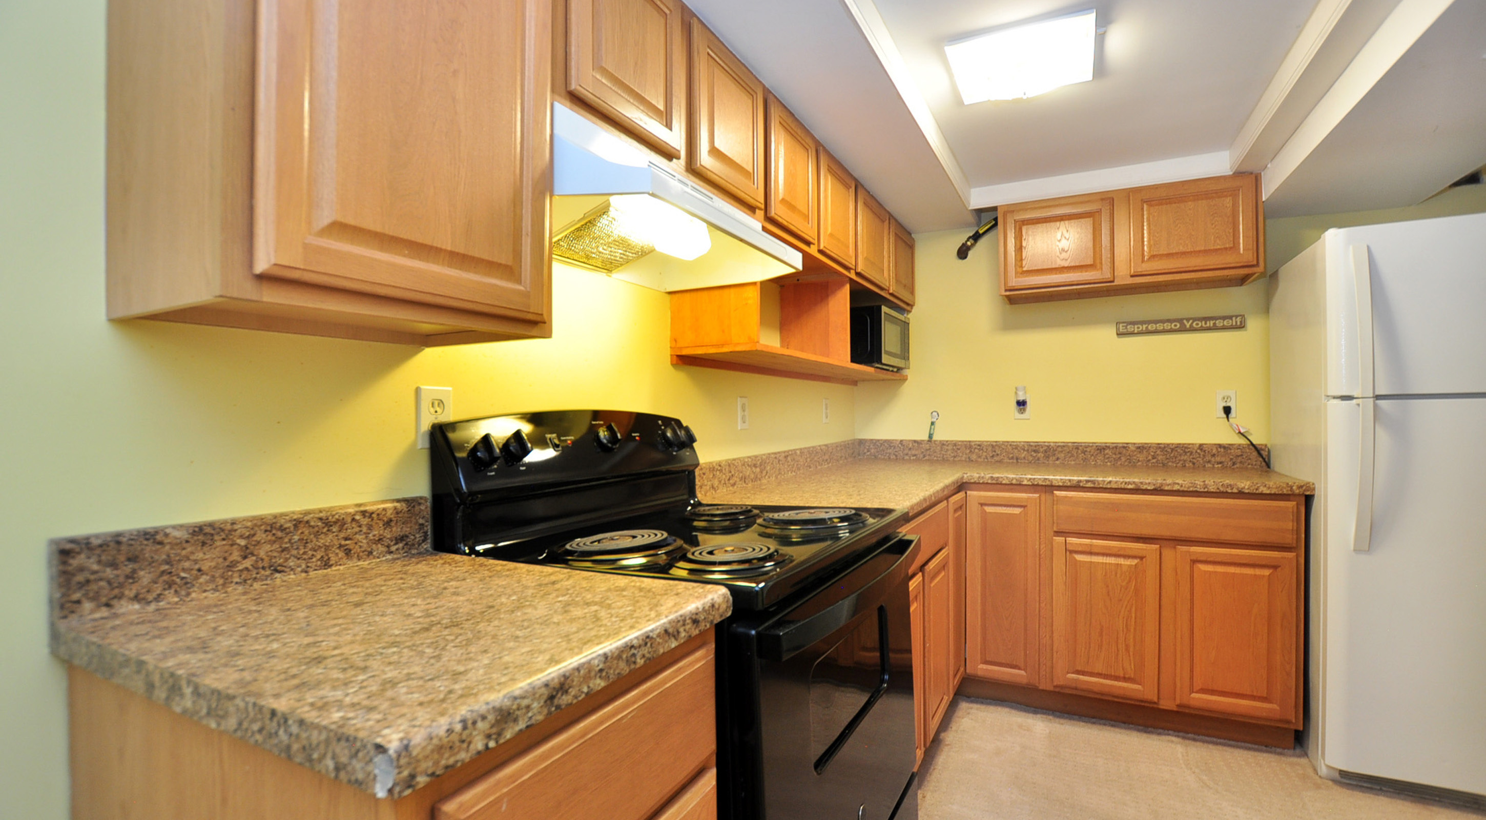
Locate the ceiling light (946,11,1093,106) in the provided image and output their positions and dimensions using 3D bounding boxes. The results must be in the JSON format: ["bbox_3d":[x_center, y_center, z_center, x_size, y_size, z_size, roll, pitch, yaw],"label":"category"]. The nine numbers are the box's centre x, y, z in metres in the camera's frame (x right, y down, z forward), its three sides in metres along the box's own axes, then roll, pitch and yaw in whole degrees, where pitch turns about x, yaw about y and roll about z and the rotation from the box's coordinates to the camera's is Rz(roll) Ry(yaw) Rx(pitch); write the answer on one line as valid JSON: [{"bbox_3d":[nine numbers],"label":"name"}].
[{"bbox_3d":[0.776,-0.980,1.733,0.346,0.065,0.345,-1,-1,23],"label":"ceiling light"}]

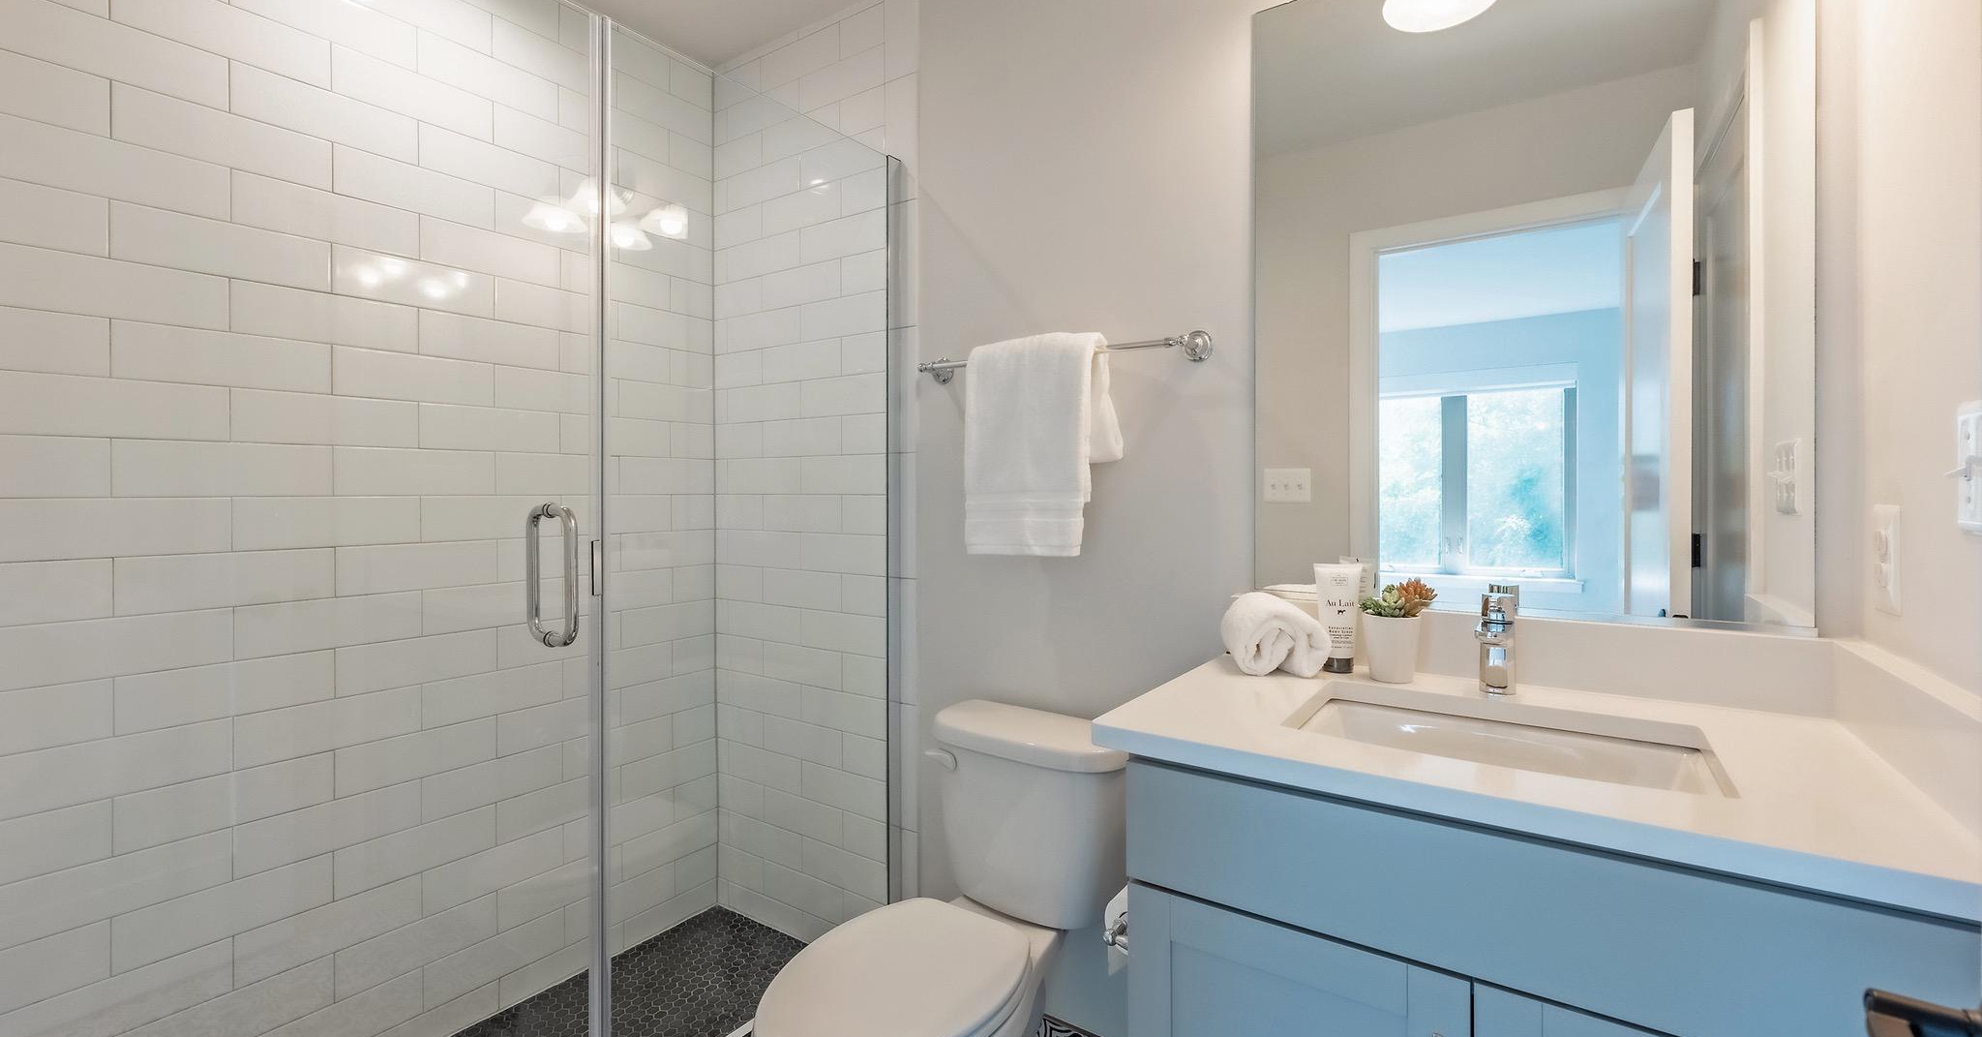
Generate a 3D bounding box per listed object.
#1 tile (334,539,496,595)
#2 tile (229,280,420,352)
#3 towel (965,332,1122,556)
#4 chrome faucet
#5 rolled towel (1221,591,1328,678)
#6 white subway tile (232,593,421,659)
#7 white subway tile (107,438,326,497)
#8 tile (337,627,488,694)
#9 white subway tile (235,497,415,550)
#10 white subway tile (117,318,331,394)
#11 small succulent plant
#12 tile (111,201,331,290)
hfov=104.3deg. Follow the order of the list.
[{"bbox_3d":[-1.256,0.103,1.696,0.009,0.102,0.300,1,1,37],"label":"tile"},{"bbox_3d":[-1.355,-0.408,1.585,0.010,0.102,0.301,1,1,35],"label":"tile"},{"bbox_3d":[0.099,-0.149,1.587,0.340,0.450,0.110,1,1,35],"label":"towel"},{"bbox_3d":[0.753,0.187,1.146,0.053,0.152,0.140,1,1,32],"label":"chrome faucet"},{"bbox_3d":[0.510,0.193,1.345,0.162,0.132,0.155,1,1,32],"label":"rolled towel"},{"bbox_3d":[-1.346,0.215,1.576,0.009,0.102,0.300,1,1,37],"label":"white subway tile"},{"bbox_3d":[-1.436,-0.091,1.456,0.009,0.102,0.300,1,1,37],"label":"white subway tile"},{"bbox_3d":[-1.264,0.315,1.710,0.010,0.102,0.301,1,1,35],"label":"tile"},{"bbox_3d":[-1.346,0.007,1.576,0.009,0.102,0.300,1,1,37],"label":"white subway tile"},{"bbox_3d":[-1.443,-0.300,1.464,0.010,0.102,0.301,1,1,35],"label":"white subway tile"},{"bbox_3d":[0.635,0.124,1.200,0.115,0.068,0.095,1,1,35],"label":"small succulent plant"},{"bbox_3d":[-1.436,-0.508,1.456,0.009,0.102,0.300,1,1,37],"label":"tile"}]

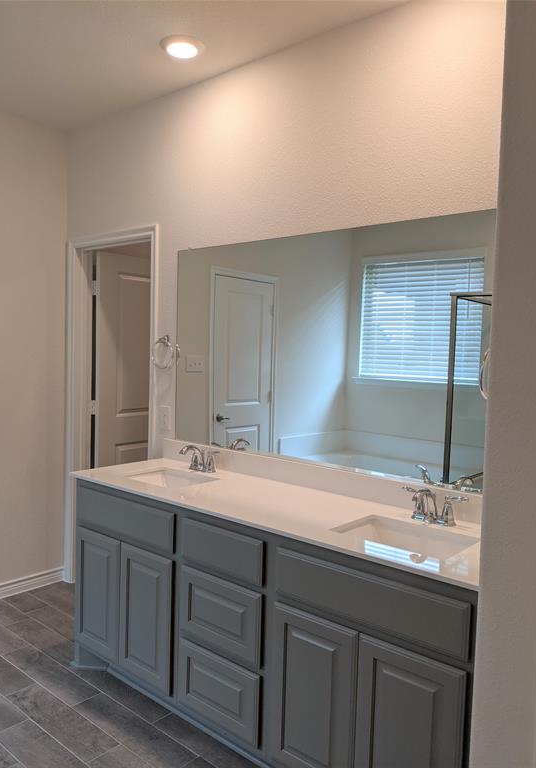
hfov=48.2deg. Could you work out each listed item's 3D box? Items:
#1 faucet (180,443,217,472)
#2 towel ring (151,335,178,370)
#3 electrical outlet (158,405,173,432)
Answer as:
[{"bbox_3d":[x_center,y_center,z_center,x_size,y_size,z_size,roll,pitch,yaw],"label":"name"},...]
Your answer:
[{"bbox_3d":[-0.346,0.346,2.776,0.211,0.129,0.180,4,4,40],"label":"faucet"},{"bbox_3d":[-0.537,-0.163,3.068,0.166,0.175,0.060,4,4,40],"label":"towel ring"},{"bbox_3d":[-0.537,0.183,3.111,0.090,0.132,0.012,4,4,40],"label":"electrical outlet"}]

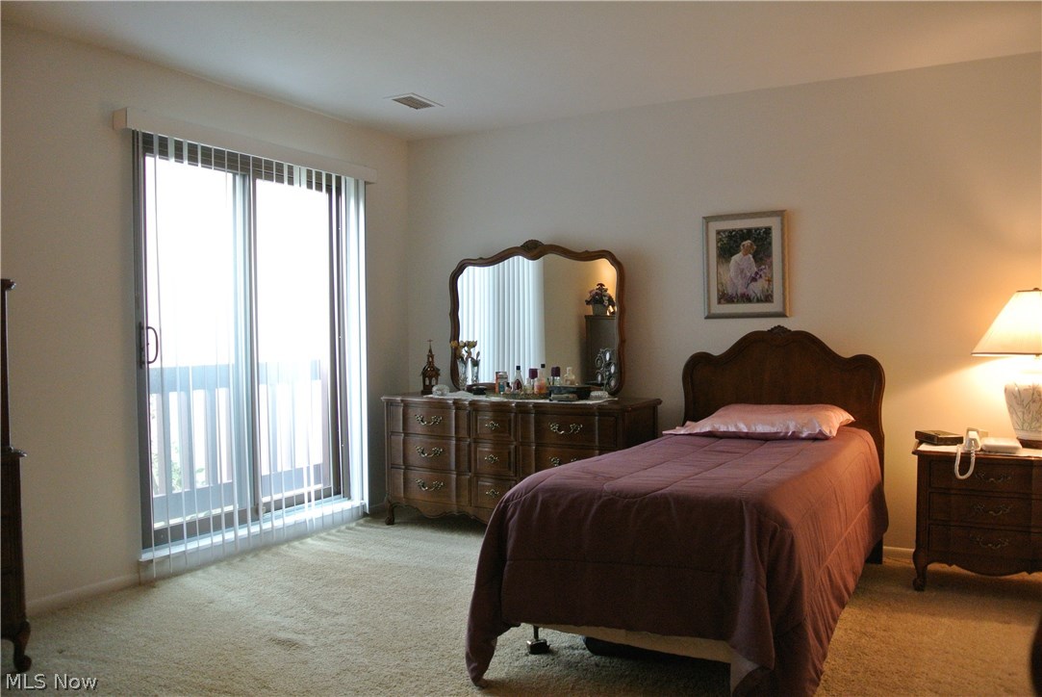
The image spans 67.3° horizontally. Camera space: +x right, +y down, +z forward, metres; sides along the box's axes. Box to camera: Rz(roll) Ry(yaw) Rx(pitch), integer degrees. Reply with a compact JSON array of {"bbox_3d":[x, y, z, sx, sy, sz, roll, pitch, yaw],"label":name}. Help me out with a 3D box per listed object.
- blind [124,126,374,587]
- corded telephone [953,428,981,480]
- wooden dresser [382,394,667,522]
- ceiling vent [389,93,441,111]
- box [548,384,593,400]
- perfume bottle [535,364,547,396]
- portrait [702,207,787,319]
[{"bbox_3d":[-1.416,-0.039,4.331,0.110,2.010,1.520,1,2,31],"label":"blind"},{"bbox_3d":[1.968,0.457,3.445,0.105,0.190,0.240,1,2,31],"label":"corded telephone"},{"bbox_3d":[-0.018,0.670,4.605,1.560,0.757,0.530,0,2,26],"label":"wooden dresser"},{"bbox_3d":[-0.591,-1.377,4.397,0.190,0.020,0.300,1,2,31],"label":"ceiling vent"},{"bbox_3d":[0.276,0.248,4.401,0.180,0.084,0.150,0,2,26],"label":"box"},{"bbox_3d":[0.113,0.184,4.576,0.058,0.178,0.050,0,2,26],"label":"perfume bottle"},{"bbox_3d":[1.216,-0.447,4.249,0.455,0.570,0.030,1,2,31],"label":"portrait"}]

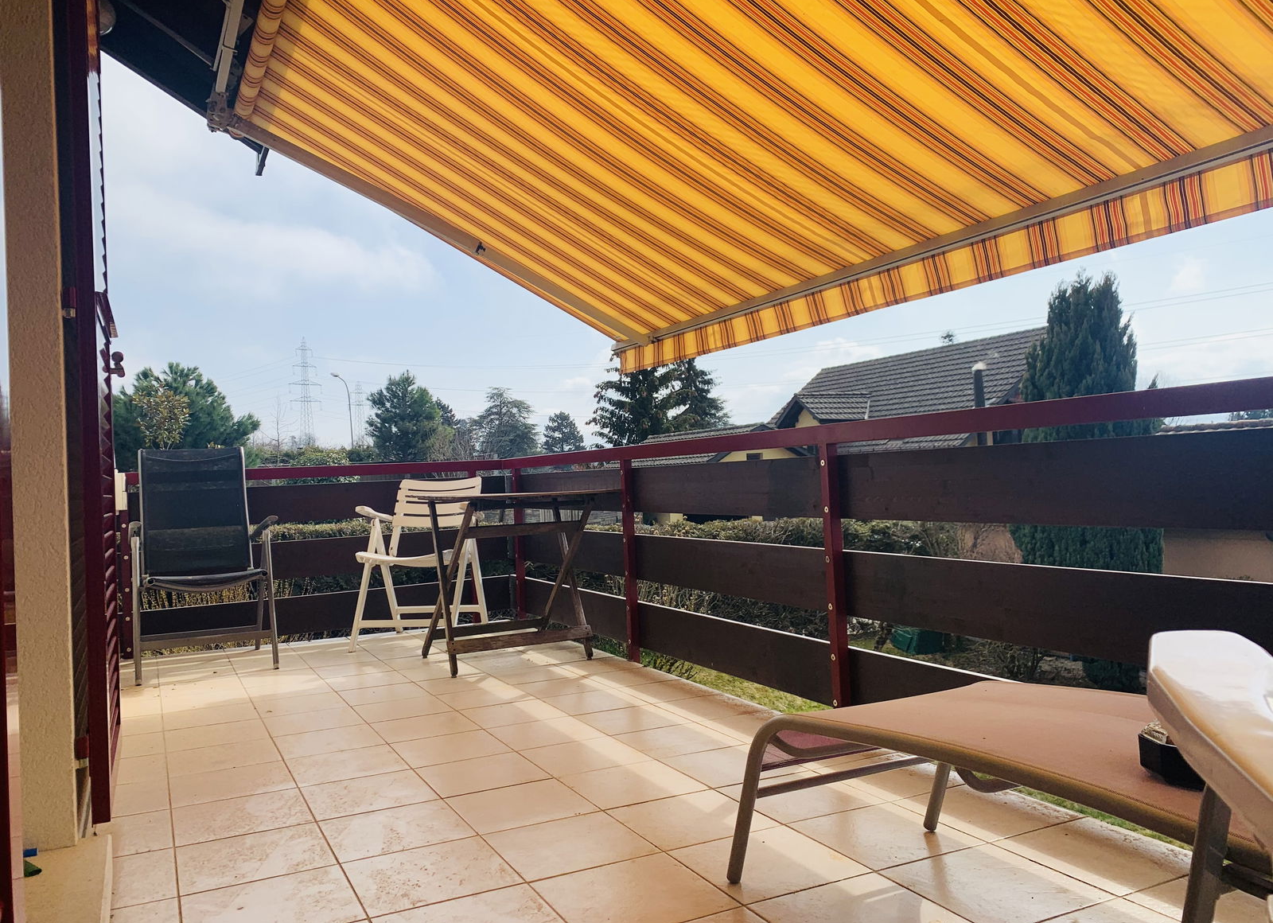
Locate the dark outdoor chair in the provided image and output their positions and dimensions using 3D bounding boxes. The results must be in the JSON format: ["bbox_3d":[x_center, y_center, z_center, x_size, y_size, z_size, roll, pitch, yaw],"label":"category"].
[{"bbox_3d":[-2.065,0.441,4.548,0.585,1.044,0.715,-2,-1,-27],"label":"dark outdoor chair"}]

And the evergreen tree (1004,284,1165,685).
[{"bbox_3d":[5.305,0.263,11.154,1.800,4.947,1.800,-2,-1,-27],"label":"evergreen tree"}]

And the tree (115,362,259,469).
[{"bbox_3d":[-9.853,0.663,20.947,3.400,5.679,3.400,-2,-1,-27],"label":"tree"}]

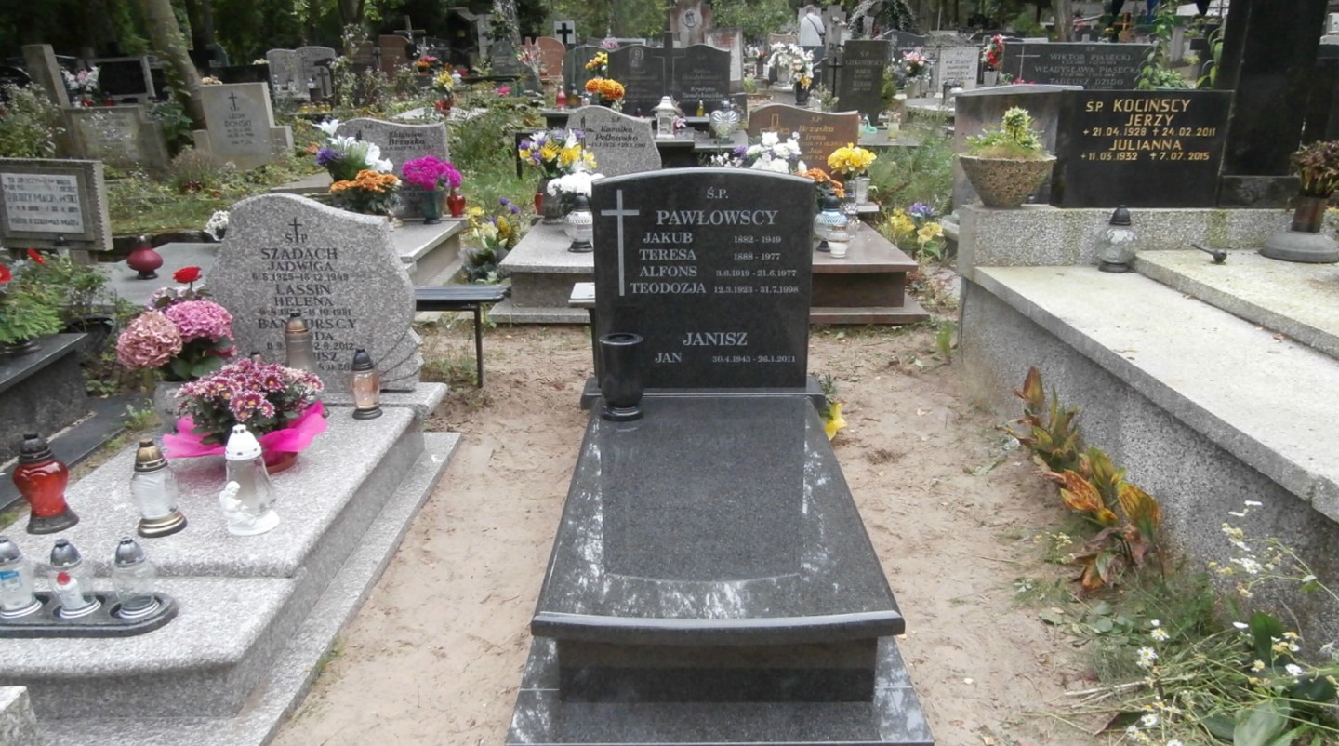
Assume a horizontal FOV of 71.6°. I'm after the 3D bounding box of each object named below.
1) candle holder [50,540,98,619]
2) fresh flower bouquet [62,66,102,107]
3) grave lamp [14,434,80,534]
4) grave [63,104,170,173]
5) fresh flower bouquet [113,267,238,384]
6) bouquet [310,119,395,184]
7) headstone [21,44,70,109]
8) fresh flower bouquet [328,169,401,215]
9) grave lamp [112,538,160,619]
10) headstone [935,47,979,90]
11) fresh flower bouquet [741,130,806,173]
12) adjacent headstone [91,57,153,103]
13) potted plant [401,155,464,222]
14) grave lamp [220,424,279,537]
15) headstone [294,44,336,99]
[{"bbox_3d":[-1.490,0.501,2.308,0.110,0.191,0.110,0,18,1],"label":"candle holder"},{"bbox_3d":[-6.528,-3.190,10.308,0.420,0.420,0.360,0,18,0],"label":"fresh flower bouquet"},{"bbox_3d":[-1.719,0.303,2.563,0.140,0.275,0.135,0,18,0],"label":"grave lamp"},{"bbox_3d":[-5.027,-2.128,8.451,0.860,0.620,0.180,0,18,0],"label":"grave"},{"bbox_3d":[-1.627,-0.172,3.080,0.370,0.350,0.330,0,18,0],"label":"fresh flower bouquet"},{"bbox_3d":[-2.318,-1.621,6.800,0.540,0.460,0.420,0,17,1],"label":"bouquet"},{"bbox_3d":[-6.302,-2.958,9.408,0.294,0.717,0.167,0,18,1],"label":"headstone"},{"bbox_3d":[-2.102,-1.238,6.434,0.490,0.330,0.420,0,18,0],"label":"fresh flower bouquet"},{"bbox_3d":[-1.257,0.470,2.163,0.095,0.190,0.095,0,17,1],"label":"grave lamp"},{"bbox_3d":[4.100,-4.331,13.277,0.617,0.624,0.108,0,18,1],"label":"headstone"},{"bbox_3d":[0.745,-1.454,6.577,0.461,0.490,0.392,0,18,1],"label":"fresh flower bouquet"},{"bbox_3d":[-6.387,-3.437,10.858,0.640,0.520,0.160,0,18,0],"label":"adjacent headstone"},{"bbox_3d":[-1.782,-1.366,6.900,0.461,0.483,0.421,0,18,1],"label":"potted plant"},{"bbox_3d":[-1.232,0.296,2.699,0.162,0.304,0.157,4,18,14],"label":"grave lamp"},{"bbox_3d":[-5.307,-4.507,13.963,0.588,0.775,0.127,0,18,1],"label":"headstone"}]

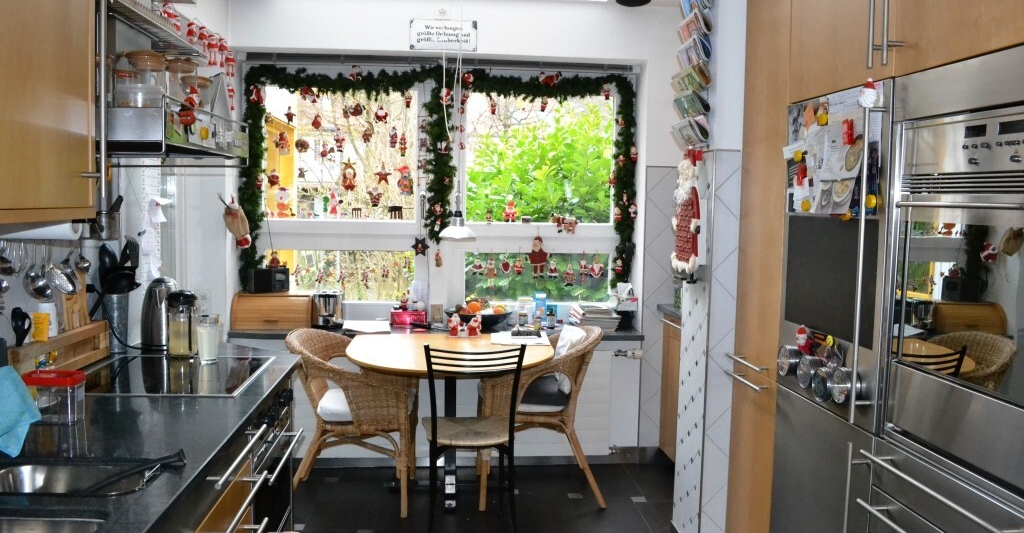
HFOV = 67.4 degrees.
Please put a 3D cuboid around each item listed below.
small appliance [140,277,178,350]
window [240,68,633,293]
[{"bbox_3d":[-1.363,0.177,2.974,0.148,0.285,0.180,-1,5,-25],"label":"small appliance"},{"bbox_3d":[-0.400,-0.505,4.385,2.220,1.240,0.140,1,5,-5],"label":"window"}]

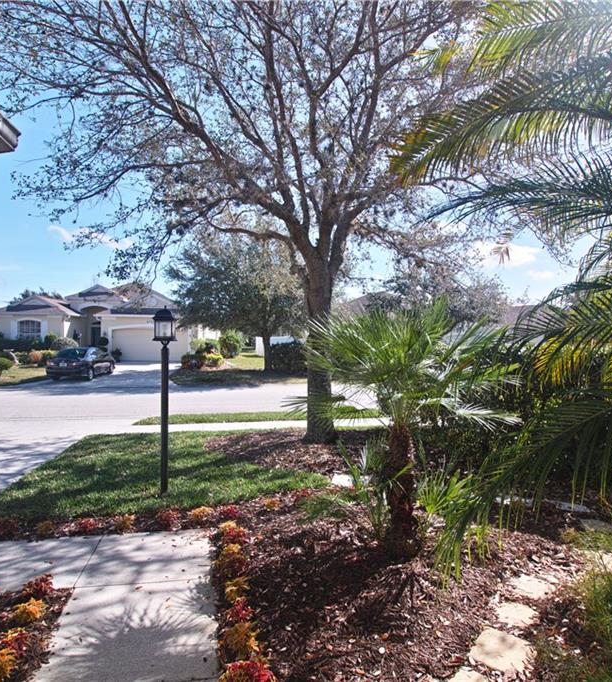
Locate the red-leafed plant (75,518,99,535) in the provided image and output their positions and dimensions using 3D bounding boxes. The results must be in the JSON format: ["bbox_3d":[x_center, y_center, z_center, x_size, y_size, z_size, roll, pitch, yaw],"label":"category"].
[{"bbox_3d":[-1.894,1.580,3.680,0.188,0.140,0.200,0,0,-15],"label":"red-leafed plant"}]

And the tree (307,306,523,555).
[{"bbox_3d":[0.810,0.655,3.350,1.700,1.980,1.600,0,0,0],"label":"tree"}]

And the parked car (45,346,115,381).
[{"bbox_3d":[-11.100,1.060,21.300,1.800,1.450,4.700,0,0,-10],"label":"parked car"}]

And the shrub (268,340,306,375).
[{"bbox_3d":[-0.894,0.843,21.800,2.100,1.620,1.800,0,0,-15],"label":"shrub"}]

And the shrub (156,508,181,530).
[{"bbox_3d":[-1.232,1.590,3.820,0.210,0.180,0.210,0,0,0],"label":"shrub"}]

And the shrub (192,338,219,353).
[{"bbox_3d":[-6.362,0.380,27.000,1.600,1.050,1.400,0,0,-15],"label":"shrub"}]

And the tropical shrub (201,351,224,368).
[{"bbox_3d":[-5.305,1.050,24.200,1.360,1.020,1.200,0,0,-15],"label":"tropical shrub"}]

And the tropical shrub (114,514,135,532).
[{"bbox_3d":[-1.579,1.575,3.710,0.162,0.150,0.180,0,0,-15],"label":"tropical shrub"}]

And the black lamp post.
[{"bbox_3d":[-1.493,0.635,4.500,0.250,1.980,0.250,0,0,-15],"label":"black lamp post"}]

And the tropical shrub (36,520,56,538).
[{"bbox_3d":[-2.227,1.595,3.660,0.165,0.150,0.165,0,0,0],"label":"tropical shrub"}]

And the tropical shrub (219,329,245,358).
[{"bbox_3d":[-5.118,0.250,29.300,1.750,1.900,1.750,0,0,0],"label":"tropical shrub"}]

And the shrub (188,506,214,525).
[{"bbox_3d":[-0.965,1.600,3.940,0.235,0.160,0.235,0,0,0],"label":"shrub"}]

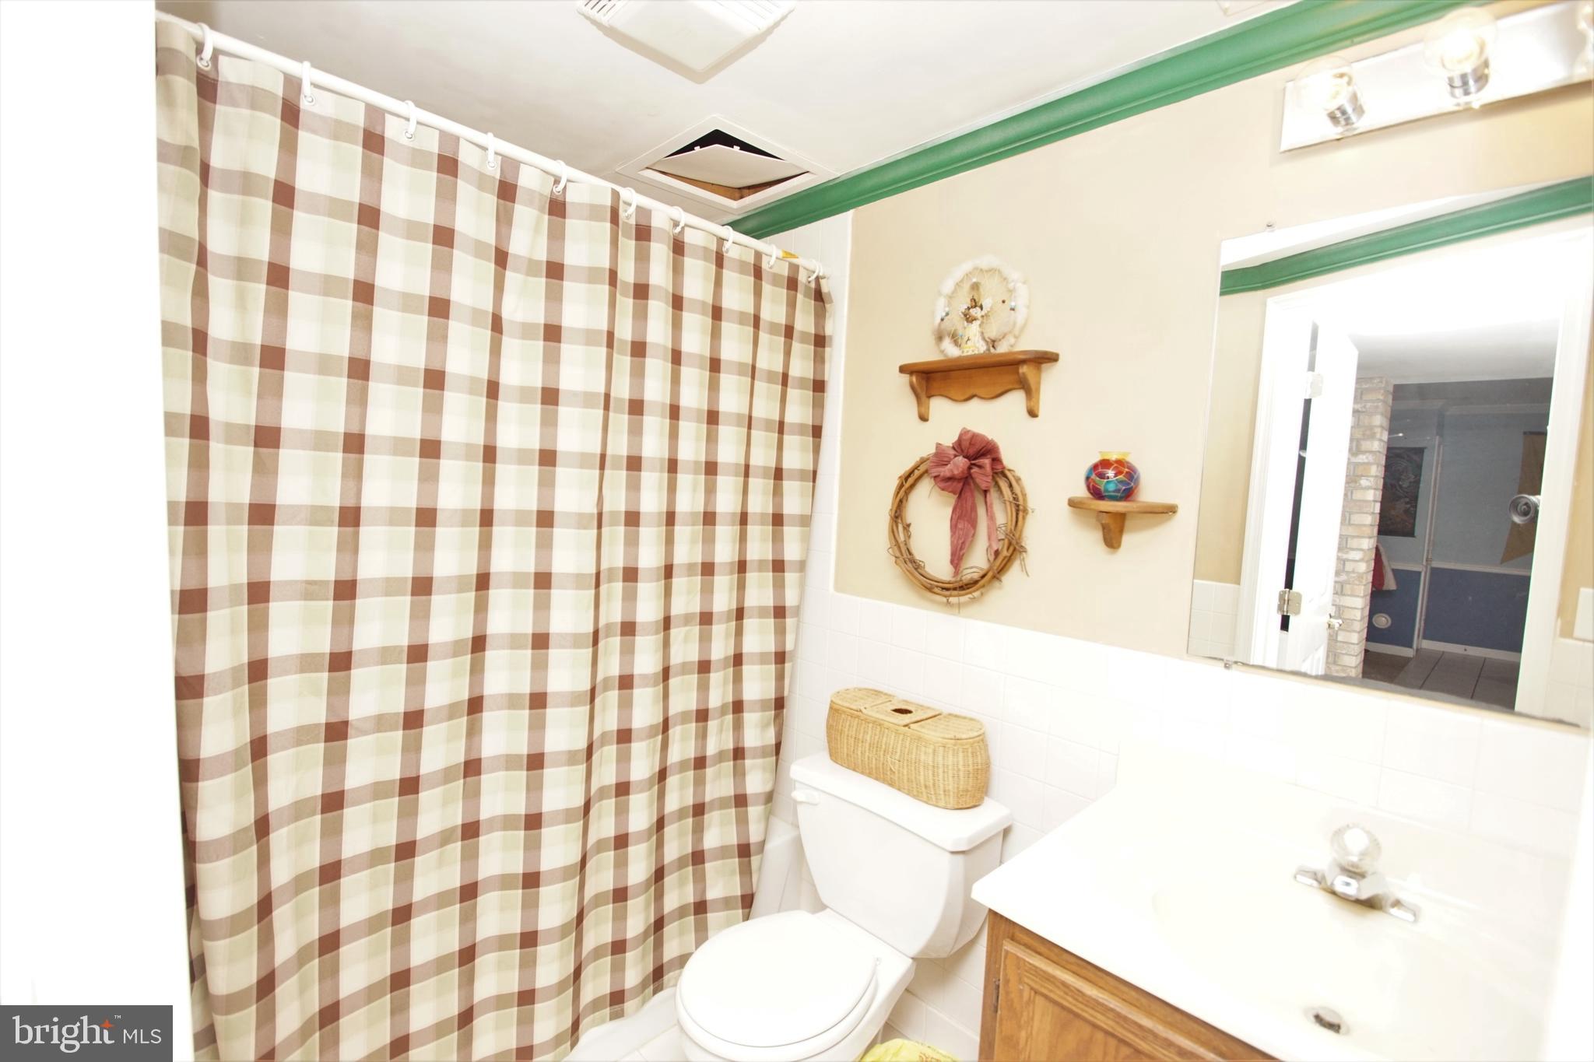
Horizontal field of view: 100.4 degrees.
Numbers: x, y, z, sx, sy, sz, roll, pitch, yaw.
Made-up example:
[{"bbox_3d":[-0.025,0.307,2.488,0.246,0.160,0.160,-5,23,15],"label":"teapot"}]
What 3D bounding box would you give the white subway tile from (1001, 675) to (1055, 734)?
[{"bbox_3d":[0.522,0.389,1.501,0.108,0.109,0.009,7,6,44],"label":"white subway tile"}]

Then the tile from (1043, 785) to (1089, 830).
[{"bbox_3d":[0.598,0.631,1.464,0.108,0.111,0.010,7,6,43],"label":"tile"}]

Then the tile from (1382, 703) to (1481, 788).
[{"bbox_3d":[1.012,0.339,1.062,0.108,0.111,0.010,7,6,43],"label":"tile"}]

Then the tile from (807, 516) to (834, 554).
[{"bbox_3d":[0.077,0.006,1.915,0.108,0.109,0.009,7,6,44],"label":"tile"}]

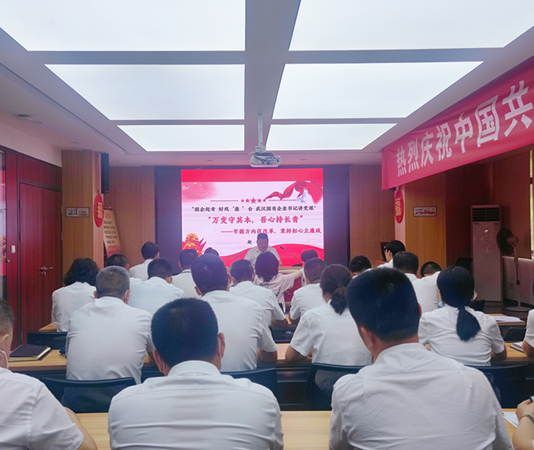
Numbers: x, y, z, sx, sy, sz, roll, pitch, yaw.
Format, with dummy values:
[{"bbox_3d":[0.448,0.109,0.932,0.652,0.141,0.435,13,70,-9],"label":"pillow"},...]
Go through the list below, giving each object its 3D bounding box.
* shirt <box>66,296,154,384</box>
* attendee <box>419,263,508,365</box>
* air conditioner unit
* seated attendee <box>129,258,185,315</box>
[{"bbox_3d":[-0.757,0.609,2.183,0.450,0.520,0.330,-1,-1,0],"label":"shirt"},{"bbox_3d":[0.945,0.839,2.286,0.480,1.263,0.750,-1,-1,-3],"label":"attendee"},{"bbox_3d":[4.358,0.557,8.631,0.510,1.891,0.380,-1,-1,18],"label":"air conditioner unit"},{"bbox_3d":[-0.772,0.874,3.206,0.480,1.269,0.740,-1,-1,-3],"label":"seated attendee"}]

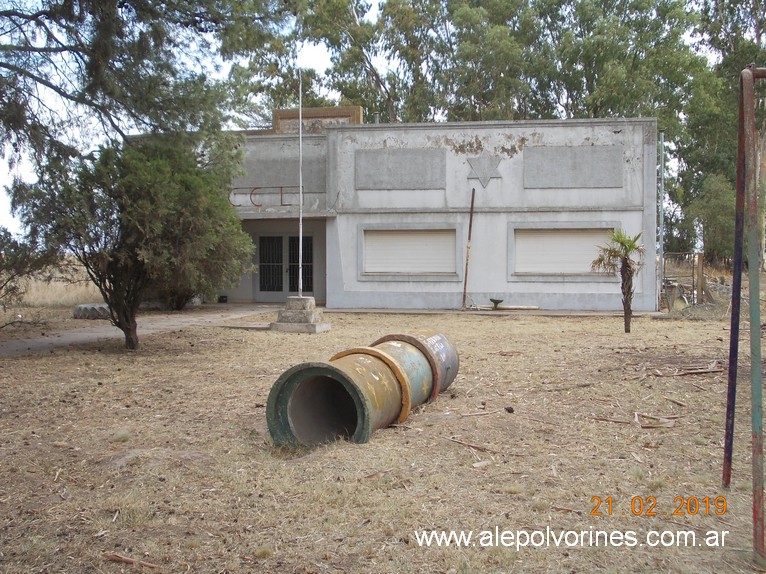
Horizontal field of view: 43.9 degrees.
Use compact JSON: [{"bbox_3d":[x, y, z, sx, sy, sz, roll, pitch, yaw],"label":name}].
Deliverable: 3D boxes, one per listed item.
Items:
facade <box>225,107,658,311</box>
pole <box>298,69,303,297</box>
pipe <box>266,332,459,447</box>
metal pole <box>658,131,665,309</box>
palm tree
[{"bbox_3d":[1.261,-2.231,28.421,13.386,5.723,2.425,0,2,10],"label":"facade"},{"bbox_3d":[-1.717,-2.192,19.788,0.058,4.782,0.058,0,2,0],"label":"pole"},{"bbox_3d":[0.000,0.965,9.270,0.910,0.880,3.350,1,2,19],"label":"pipe"},{"bbox_3d":[8.517,-2.056,29.100,0.116,5.432,0.116,0,2,0],"label":"metal pole"},{"bbox_3d":[4.850,-0.116,19.594,1.067,2.105,1.067,0,2,0],"label":"palm tree"}]

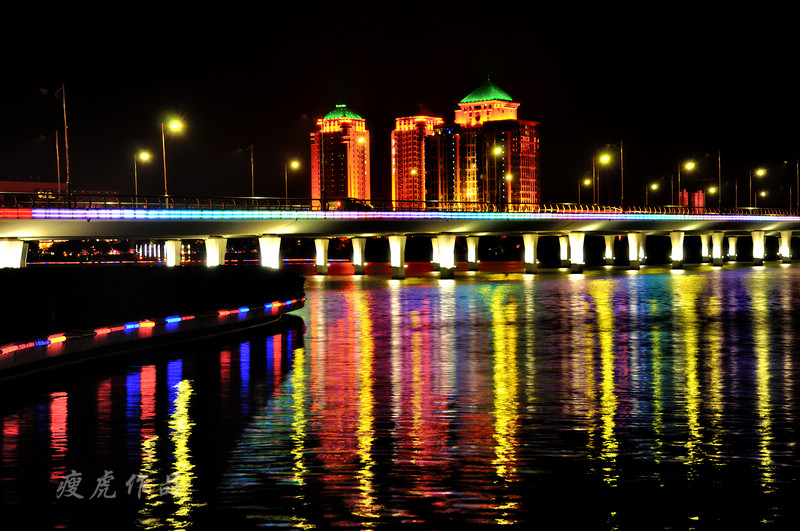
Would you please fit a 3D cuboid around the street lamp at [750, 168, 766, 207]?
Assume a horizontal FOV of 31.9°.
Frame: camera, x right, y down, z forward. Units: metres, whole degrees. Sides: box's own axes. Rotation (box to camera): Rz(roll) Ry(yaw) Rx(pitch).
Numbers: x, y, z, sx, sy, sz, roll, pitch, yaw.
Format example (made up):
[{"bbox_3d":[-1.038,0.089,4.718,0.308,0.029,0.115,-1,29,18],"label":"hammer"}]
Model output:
[{"bbox_3d":[68.920,-13.570,271.310,2.500,9.600,0.400,0,2,37],"label":"street lamp"}]

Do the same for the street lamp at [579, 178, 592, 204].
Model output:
[{"bbox_3d":[38.700,-13.480,293.780,2.500,9.600,0.400,0,2,37],"label":"street lamp"}]

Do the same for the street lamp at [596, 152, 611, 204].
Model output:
[{"bbox_3d":[31.720,-12.380,221.080,2.500,9.600,0.400,0,2,36],"label":"street lamp"}]

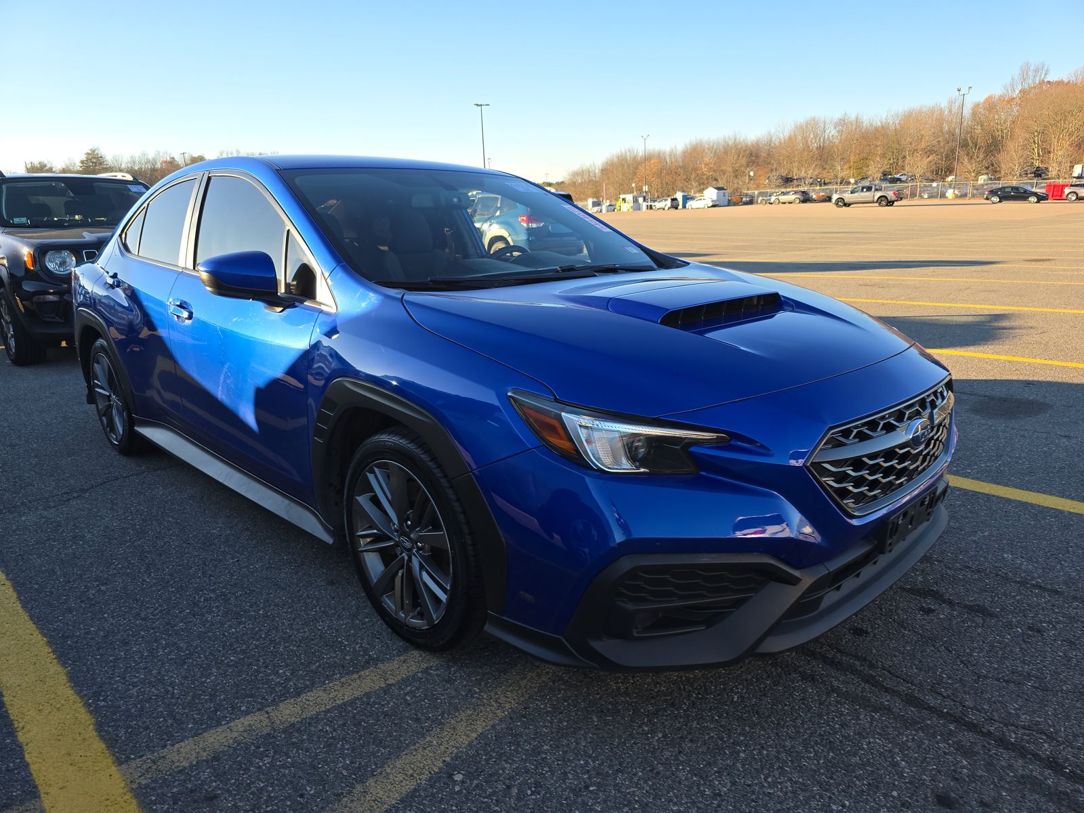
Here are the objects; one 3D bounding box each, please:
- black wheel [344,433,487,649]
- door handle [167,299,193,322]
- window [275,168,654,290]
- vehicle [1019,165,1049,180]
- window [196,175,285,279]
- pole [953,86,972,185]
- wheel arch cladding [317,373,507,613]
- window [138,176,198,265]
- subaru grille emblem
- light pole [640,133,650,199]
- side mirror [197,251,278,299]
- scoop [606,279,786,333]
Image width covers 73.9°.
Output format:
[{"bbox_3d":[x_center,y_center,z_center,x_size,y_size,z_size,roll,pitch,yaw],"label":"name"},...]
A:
[{"bbox_3d":[-0.322,0.367,2.106,0.645,0.645,0.240,13,20,43],"label":"black wheel"},{"bbox_3d":[-1.466,-0.382,2.916,0.215,0.075,0.060,13,20,43],"label":"door handle"},{"bbox_3d":[-0.292,-0.723,2.914,1.380,0.110,0.920,-15,48,-44],"label":"window"},{"bbox_3d":[62.848,-29.877,92.000,4.400,1.600,1.800,-3,14,-8],"label":"vehicle"},{"bbox_3d":[-1.153,-0.688,2.760,0.880,0.460,0.070,13,-5,43],"label":"window"},{"bbox_3d":[42.225,-26.670,72.727,1.500,10.415,0.400,7,16,30],"label":"pole"},{"bbox_3d":[-0.385,0.191,1.998,0.910,0.520,0.120,13,20,43],"label":"wheel arch cladding"},{"bbox_3d":[-1.700,-0.846,3.294,0.640,0.410,0.070,13,-5,43],"label":"window"},{"bbox_3d":[0.971,0.068,1.849,0.025,0.075,0.140,-1,10,46],"label":"subaru grille emblem"},{"bbox_3d":[15.387,-34.625,106.713,1.200,10.525,0.400,1,14,8],"label":"light pole"},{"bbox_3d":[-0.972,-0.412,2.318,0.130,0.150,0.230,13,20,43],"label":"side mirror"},{"bbox_3d":[0.437,-0.336,2.280,0.420,0.100,0.660,20,25,41],"label":"scoop"}]

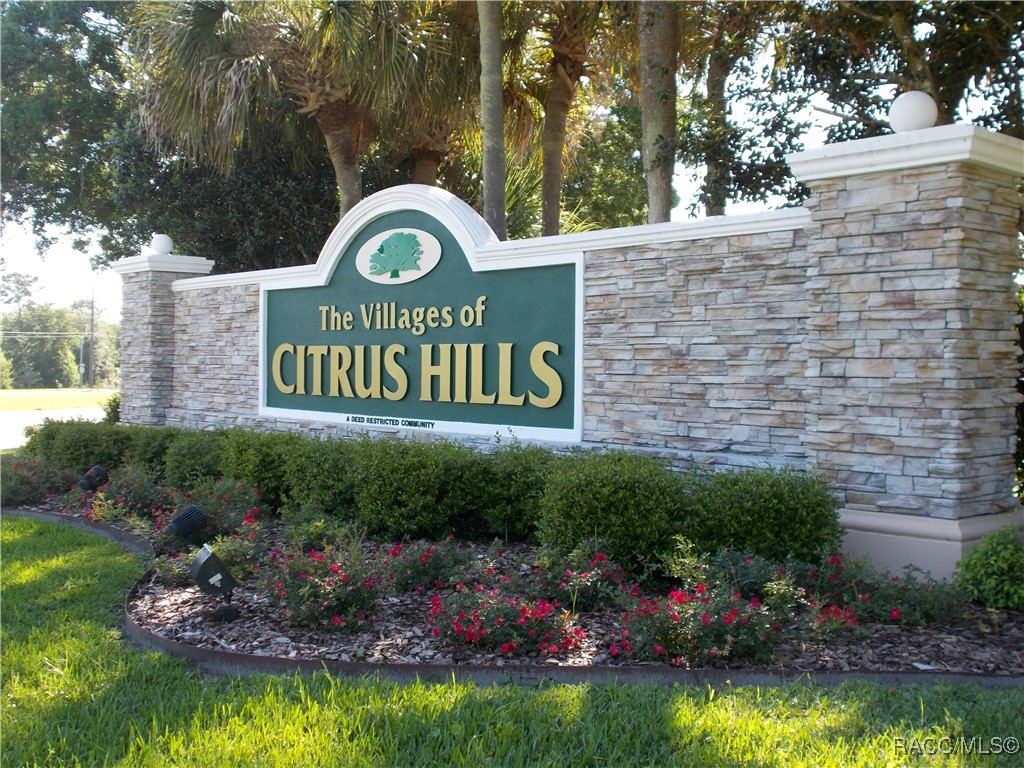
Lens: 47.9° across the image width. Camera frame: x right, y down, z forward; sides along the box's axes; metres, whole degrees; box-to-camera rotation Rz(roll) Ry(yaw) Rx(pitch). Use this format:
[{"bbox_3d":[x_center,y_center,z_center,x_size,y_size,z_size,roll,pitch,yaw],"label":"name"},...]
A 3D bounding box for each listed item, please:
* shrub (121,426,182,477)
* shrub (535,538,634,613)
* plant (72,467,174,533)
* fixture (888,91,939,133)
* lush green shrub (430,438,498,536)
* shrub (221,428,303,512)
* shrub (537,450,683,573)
[{"bbox_3d":[-4.039,0.835,12.926,0.850,0.695,0.900,-1,1,-40],"label":"shrub"},{"bbox_3d":[0.460,1.173,7.220,0.600,0.420,0.550,1,1,4],"label":"shrub"},{"bbox_3d":[-3.637,1.036,10.800,0.920,0.500,0.800,0,1,-19],"label":"plant"},{"bbox_3d":[3.045,-2.063,8.750,0.350,0.350,0.350,0,1,-40],"label":"fixture"},{"bbox_3d":[-0.389,0.875,9.613,0.750,0.775,0.720,-1,1,-40],"label":"lush green shrub"},{"bbox_3d":[-2.421,0.838,11.284,0.850,0.766,0.900,-1,1,-40],"label":"shrub"},{"bbox_3d":[0.699,0.899,8.298,1.050,0.786,1.000,0,1,0],"label":"shrub"}]

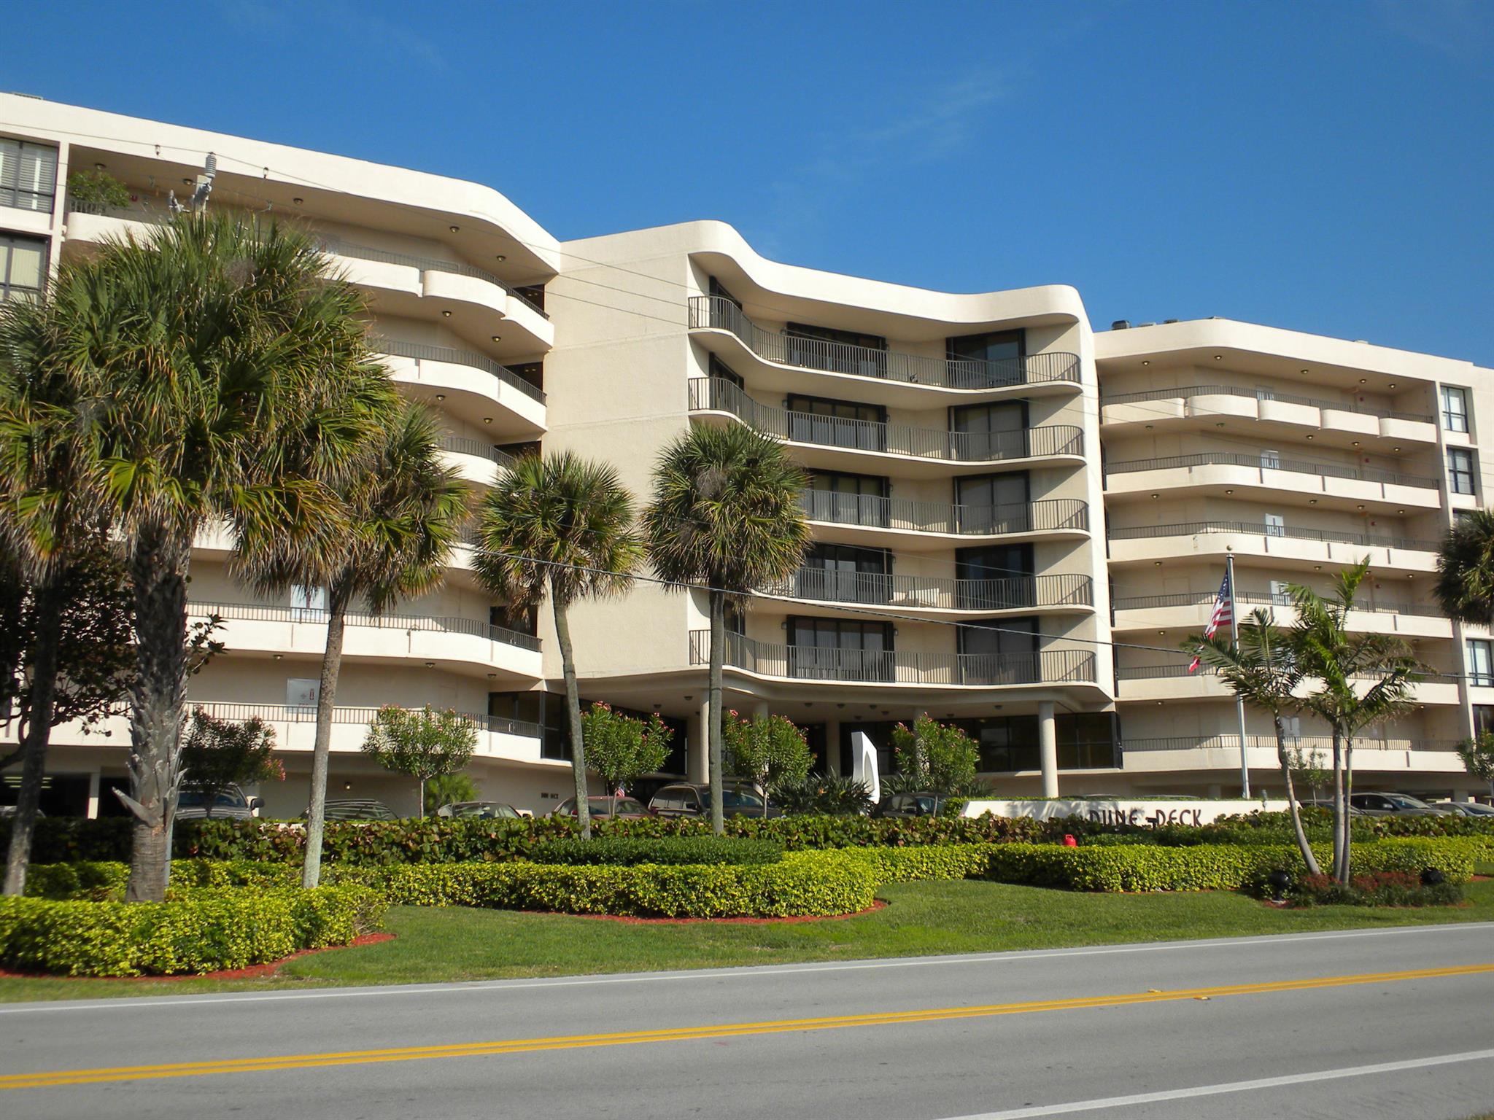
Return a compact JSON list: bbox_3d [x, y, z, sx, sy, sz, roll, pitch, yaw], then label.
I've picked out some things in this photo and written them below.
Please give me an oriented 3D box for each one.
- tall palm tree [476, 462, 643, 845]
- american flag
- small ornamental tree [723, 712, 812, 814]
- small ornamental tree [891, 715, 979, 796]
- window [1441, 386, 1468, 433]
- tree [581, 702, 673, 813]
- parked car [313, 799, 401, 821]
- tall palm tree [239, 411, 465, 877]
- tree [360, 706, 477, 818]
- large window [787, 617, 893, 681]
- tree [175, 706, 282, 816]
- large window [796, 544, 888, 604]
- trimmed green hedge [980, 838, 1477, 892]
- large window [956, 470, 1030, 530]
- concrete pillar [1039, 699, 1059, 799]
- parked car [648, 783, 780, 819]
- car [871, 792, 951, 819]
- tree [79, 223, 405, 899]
[{"bbox_3d":[-3.374,1.815,28.117,3.022,7.637,2.871,-1,-10,0],"label":"tall palm tree"},{"bbox_3d":[12.007,1.586,41.329,1.150,2.600,0.500,-2,-10,6],"label":"american flag"},{"bbox_3d":[0.433,4.717,32.740,1.850,3.181,1.850,0,-9,0],"label":"small ornamental tree"},{"bbox_3d":[4.119,4.952,34.542,1.850,3.155,1.850,4,-11,-27],"label":"small ornamental tree"},{"bbox_3d":[29.393,-6.224,66.280,1.420,1.880,0.150,5,-12,-28],"label":"window"},{"bbox_3d":[-2.617,4.754,34.605,2.000,3.364,2.000,-1,-11,0],"label":"tree"},{"bbox_3d":[-7.893,5.573,32.382,1.800,1.450,4.700,4,-11,-27],"label":"parked car"},{"bbox_3d":[-4.987,1.158,19.698,2.850,6.416,2.850,5,-12,-28],"label":"tall palm tree"},{"bbox_3d":[-6.120,4.283,29.540,2.100,3.185,2.100,4,-11,-27],"label":"tree"},{"bbox_3d":[3.511,3.355,58.650,4.500,2.400,0.200,5,-11,-27],"label":"large window"},{"bbox_3d":[-10.009,4.324,30.670,2.050,2.977,2.050,5,-12,-28],"label":"tree"},{"bbox_3d":[3.362,0.568,56.816,4.300,2.250,0.150,4,-11,-27],"label":"large window"},{"bbox_3d":[9.017,5.527,28.885,9.200,0.820,2.500,5,-12,-28],"label":"trimmed green hedge"},{"bbox_3d":[9.002,-1.992,58.412,2.850,2.300,0.150,-5,-10,25],"label":"large window"},{"bbox_3d":[10.605,7.470,55.700,0.630,4.900,0.630,5,-12,-28],"label":"concrete pillar"},{"bbox_3d":[-0.775,6.378,39.503,1.870,1.740,4.650,5,-12,-28],"label":"parked car"},{"bbox_3d":[4.241,6.256,37.882,1.800,1.450,4.700,4,-11,-27],"label":"car"},{"bbox_3d":[-5.417,0.066,16.549,3.433,7.715,3.261,-1,-10,0],"label":"tree"}]

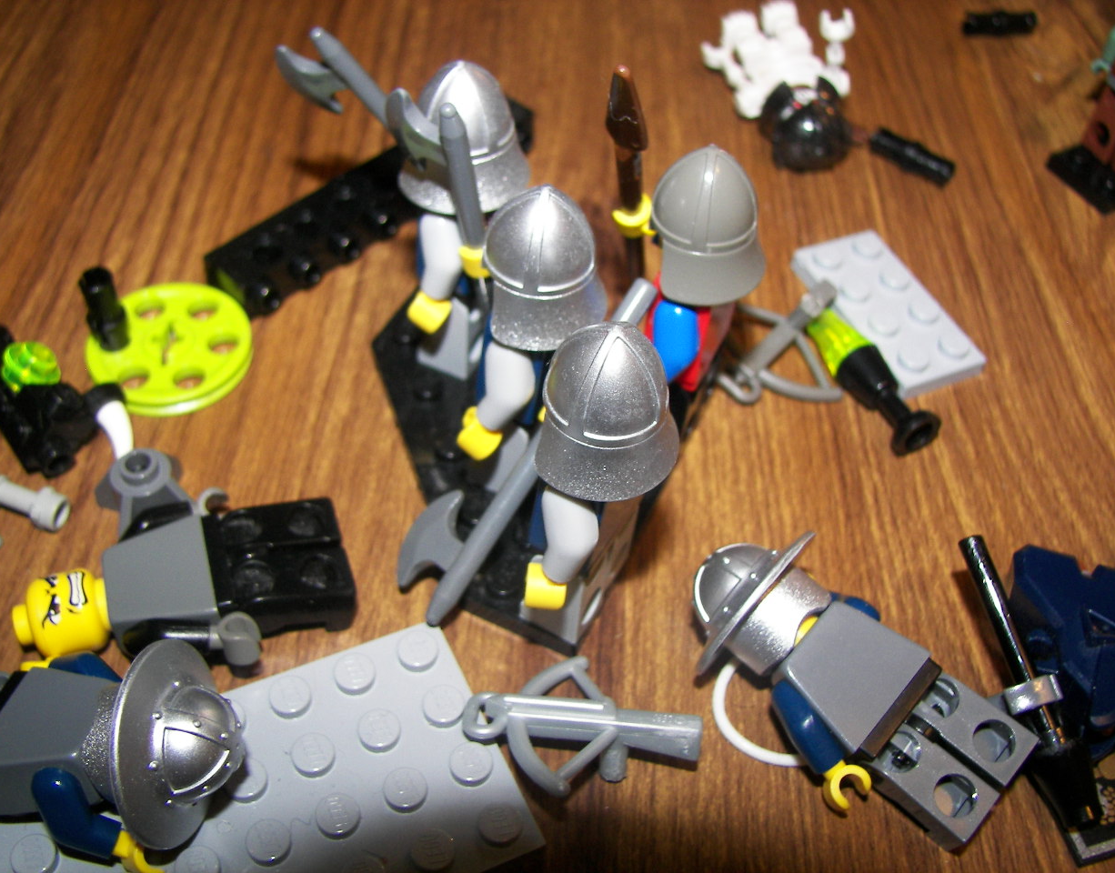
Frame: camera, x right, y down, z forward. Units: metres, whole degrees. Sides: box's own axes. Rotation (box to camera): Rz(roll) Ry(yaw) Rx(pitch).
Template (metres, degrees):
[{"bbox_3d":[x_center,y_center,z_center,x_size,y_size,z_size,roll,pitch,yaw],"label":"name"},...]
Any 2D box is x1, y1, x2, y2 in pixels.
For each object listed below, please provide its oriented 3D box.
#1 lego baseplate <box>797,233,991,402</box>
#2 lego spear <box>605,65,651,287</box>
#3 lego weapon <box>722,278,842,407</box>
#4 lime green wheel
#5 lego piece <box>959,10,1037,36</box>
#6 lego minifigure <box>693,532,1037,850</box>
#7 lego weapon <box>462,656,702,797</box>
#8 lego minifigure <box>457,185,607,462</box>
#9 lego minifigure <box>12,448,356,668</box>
[{"bbox_3d":[0.054,-0.021,0.198,0.016,0.005,0.032,-18,56,-19],"label":"lego baseplate"},{"bbox_3d":[0.010,-0.031,0.162,0.004,0.063,0.005,23,77,12],"label":"lego spear"},{"bbox_3d":[0.036,-0.017,0.188,0.024,0.011,0.029,35,56,20],"label":"lego weapon"},{"bbox_3d":[-0.057,-0.013,0.180,0.024,0.004,0.024,3,51,-4],"label":"lime green wheel"},{"bbox_3d":[0.091,-0.085,0.248,0.017,0.006,0.006,-10,53,-14],"label":"lego piece"},{"bbox_3d":[0.035,0.030,0.149,0.043,0.021,0.025,39,66,12],"label":"lego minifigure"},{"bbox_3d":[0.003,0.036,0.145,0.029,0.011,0.023,4,34,5],"label":"lego weapon"},{"bbox_3d":[-0.006,-0.014,0.155,0.021,0.045,0.023,23,53,12],"label":"lego minifigure"},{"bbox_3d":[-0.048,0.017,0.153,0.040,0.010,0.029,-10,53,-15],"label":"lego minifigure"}]

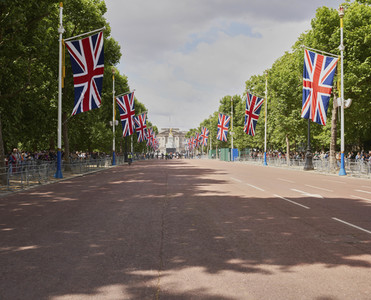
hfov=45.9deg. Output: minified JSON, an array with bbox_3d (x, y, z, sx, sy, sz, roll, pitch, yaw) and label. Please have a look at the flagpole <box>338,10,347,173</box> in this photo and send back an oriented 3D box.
[{"bbox_3d":[12.049,-4.556,33.600,0.570,13.000,0.570,0,0,-2],"label":"flagpole"}]

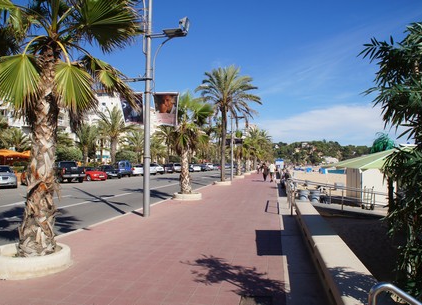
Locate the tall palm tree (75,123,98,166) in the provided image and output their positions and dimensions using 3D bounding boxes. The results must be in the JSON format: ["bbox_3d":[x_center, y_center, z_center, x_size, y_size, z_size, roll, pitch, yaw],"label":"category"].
[{"bbox_3d":[-15.364,-0.479,42.500,3.300,6.600,3.300,0,-2,11],"label":"tall palm tree"}]

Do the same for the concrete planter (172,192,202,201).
[{"bbox_3d":[-1.057,1.960,15.504,1.300,0.260,1.300,0,-2,0],"label":"concrete planter"}]

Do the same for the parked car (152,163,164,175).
[{"bbox_3d":[-8.866,2.461,51.232,1.750,1.480,4.200,2,-3,-40],"label":"parked car"}]

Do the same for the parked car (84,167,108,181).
[{"bbox_3d":[-11.600,2.006,33.000,4.050,1.280,1.720,-2,-2,44],"label":"parked car"}]

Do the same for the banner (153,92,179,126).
[{"bbox_3d":[-1.312,-1.279,10.200,0.780,1.020,0.060,0,-2,8],"label":"banner"}]

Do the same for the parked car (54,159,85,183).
[{"bbox_3d":[-12.924,1.647,30.543,1.820,1.750,5.000,2,-3,-40],"label":"parked car"}]

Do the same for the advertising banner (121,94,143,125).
[{"bbox_3d":[-2.372,-1.304,10.300,0.710,0.970,0.050,0,-2,11],"label":"advertising banner"}]

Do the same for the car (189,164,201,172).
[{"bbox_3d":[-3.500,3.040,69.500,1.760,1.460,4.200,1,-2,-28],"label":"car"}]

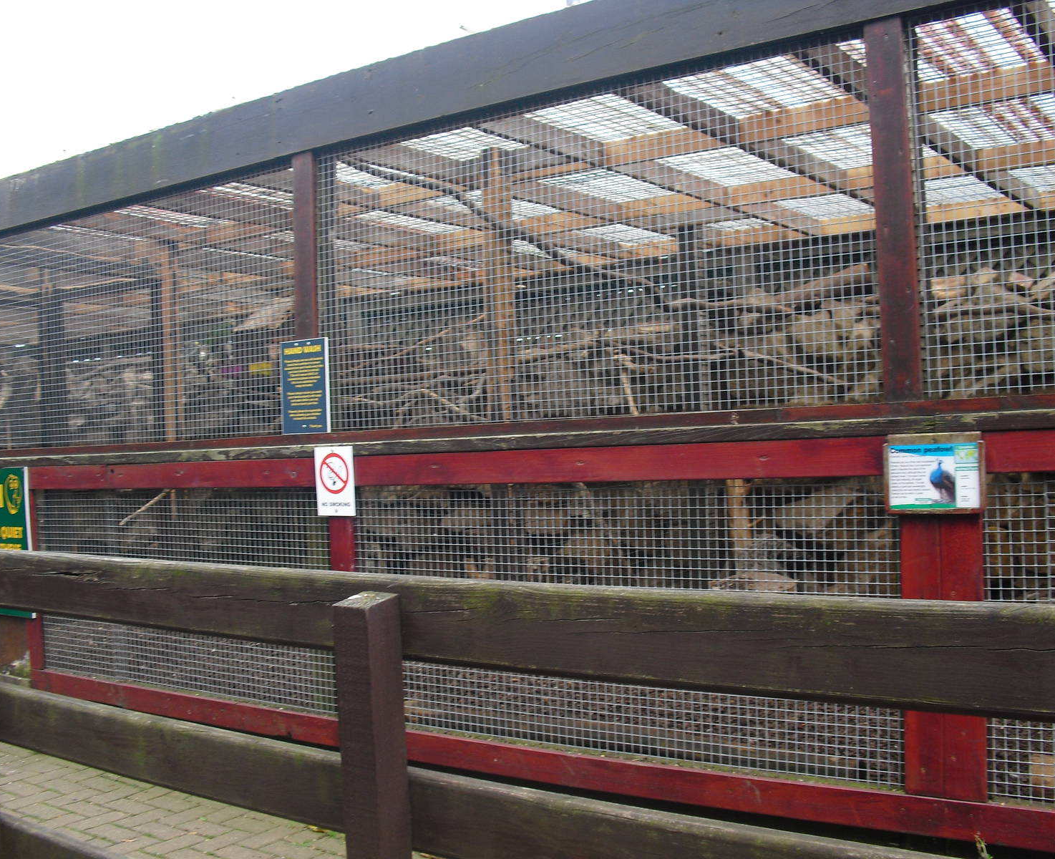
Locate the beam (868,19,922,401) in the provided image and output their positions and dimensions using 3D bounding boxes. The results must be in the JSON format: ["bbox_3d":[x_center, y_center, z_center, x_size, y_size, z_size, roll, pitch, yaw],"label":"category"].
[{"bbox_3d":[0.845,-0.489,2.715,0.085,0.865,0.070,-2,-1,35],"label":"beam"}]

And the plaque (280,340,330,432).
[{"bbox_3d":[-0.699,-0.135,3.757,0.197,0.295,0.018,-2,-1,35],"label":"plaque"}]

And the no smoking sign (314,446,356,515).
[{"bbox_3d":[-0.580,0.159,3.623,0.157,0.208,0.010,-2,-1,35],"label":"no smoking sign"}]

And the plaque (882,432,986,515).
[{"bbox_3d":[0.898,0.107,2.619,0.218,0.154,0.022,-2,-1,35],"label":"plaque"}]

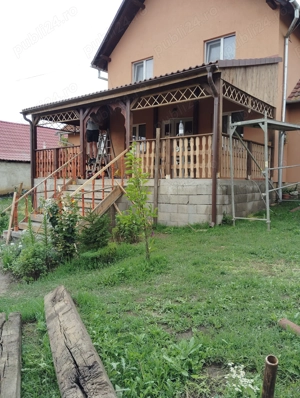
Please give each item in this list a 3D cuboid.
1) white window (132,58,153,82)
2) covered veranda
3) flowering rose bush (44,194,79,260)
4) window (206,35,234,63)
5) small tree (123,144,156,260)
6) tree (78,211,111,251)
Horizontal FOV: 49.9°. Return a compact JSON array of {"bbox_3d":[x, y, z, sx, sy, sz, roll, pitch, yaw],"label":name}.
[{"bbox_3d":[-0.243,-4.724,12.183,1.020,0.960,0.120,3,4,40],"label":"white window"},{"bbox_3d":[-0.466,-1.796,10.143,7.600,4.400,3.500,3,4,40],"label":"covered veranda"},{"bbox_3d":[-1.460,0.473,5.350,0.550,1.080,0.550,1,3,0],"label":"flowering rose bush"},{"bbox_3d":[2.227,-4.556,10.124,1.020,0.960,0.120,3,4,40],"label":"window"},{"bbox_3d":[-0.165,0.039,5.080,0.520,1.840,0.500,1,3,0],"label":"small tree"},{"bbox_3d":[-1.015,0.576,5.900,0.560,0.740,0.560,1,3,0],"label":"tree"}]

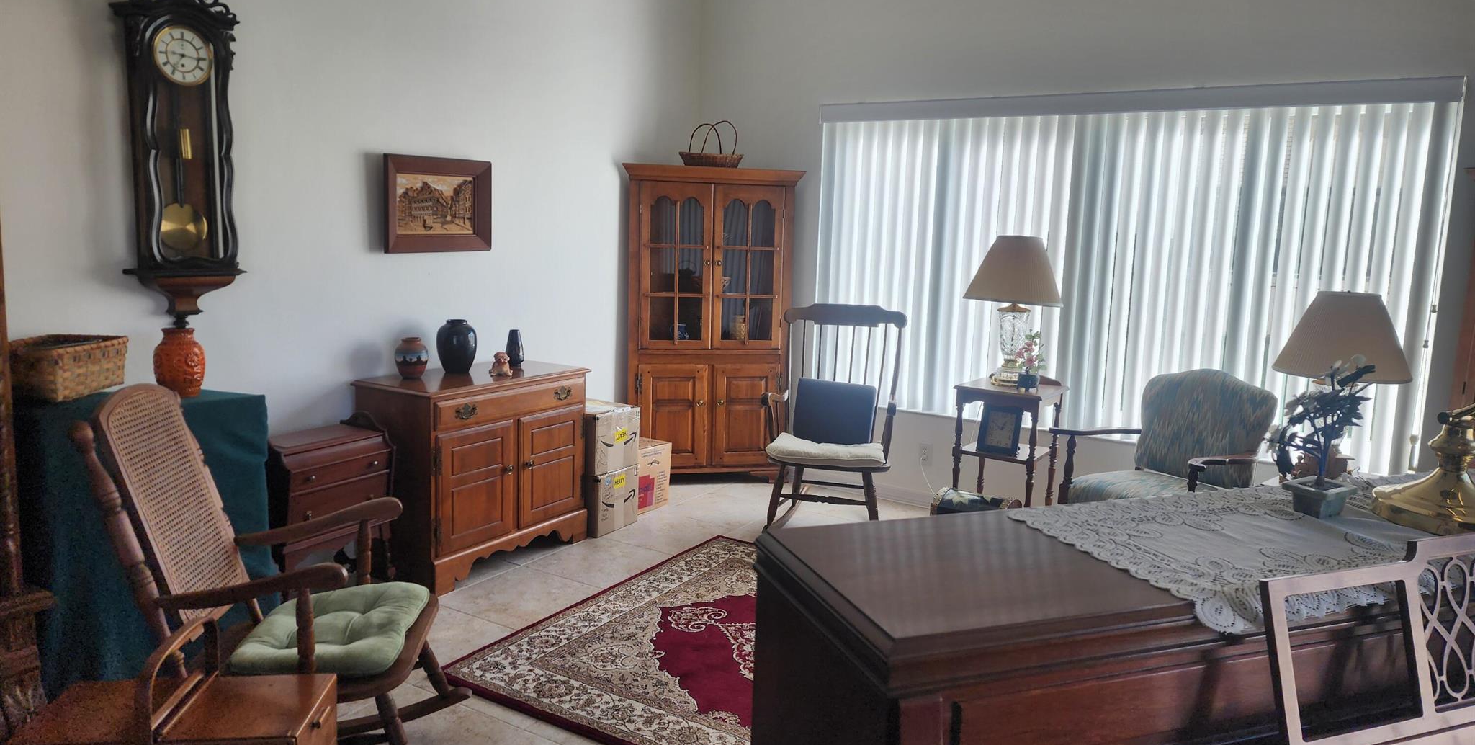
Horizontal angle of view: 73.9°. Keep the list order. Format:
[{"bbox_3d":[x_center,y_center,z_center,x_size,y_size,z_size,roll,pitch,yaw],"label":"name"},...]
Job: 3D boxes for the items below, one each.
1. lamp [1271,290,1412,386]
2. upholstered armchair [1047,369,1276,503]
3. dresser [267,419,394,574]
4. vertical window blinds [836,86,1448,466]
[{"bbox_3d":[2.175,0.046,3.544,0.432,0.664,0.432,7,10,32],"label":"lamp"},{"bbox_3d":[1.606,0.444,3.704,0.670,0.895,0.630,-3,10,-28],"label":"upholstered armchair"},{"bbox_3d":[-1.478,0.507,3.461,0.308,0.672,0.416,7,10,32],"label":"dresser"},{"bbox_3d":[1.538,-0.477,4.399,2.641,1.506,0.100,7,10,31],"label":"vertical window blinds"}]

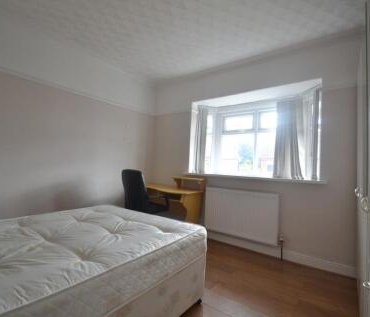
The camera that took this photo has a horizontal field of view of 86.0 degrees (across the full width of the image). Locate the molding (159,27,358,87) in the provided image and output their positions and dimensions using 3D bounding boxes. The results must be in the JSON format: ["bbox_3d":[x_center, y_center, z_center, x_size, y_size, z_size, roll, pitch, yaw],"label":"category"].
[{"bbox_3d":[0.616,-1.238,2.691,2.758,0.090,0.085,1,0,34],"label":"molding"}]

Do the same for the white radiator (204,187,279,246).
[{"bbox_3d":[0.712,0.708,2.568,0.925,0.594,0.093,1,0,34],"label":"white radiator"}]

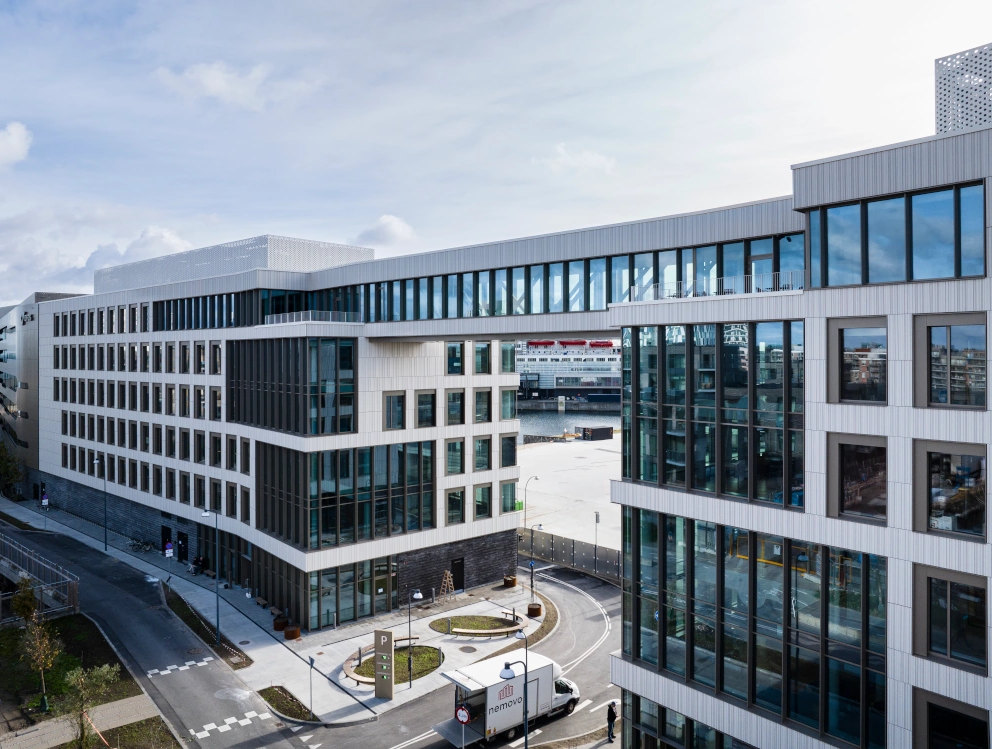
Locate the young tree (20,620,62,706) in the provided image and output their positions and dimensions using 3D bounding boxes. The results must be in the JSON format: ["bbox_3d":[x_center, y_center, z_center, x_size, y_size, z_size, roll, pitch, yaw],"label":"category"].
[{"bbox_3d":[-22.886,14.578,34.896,2.100,4.482,2.100,0,1,0],"label":"young tree"}]

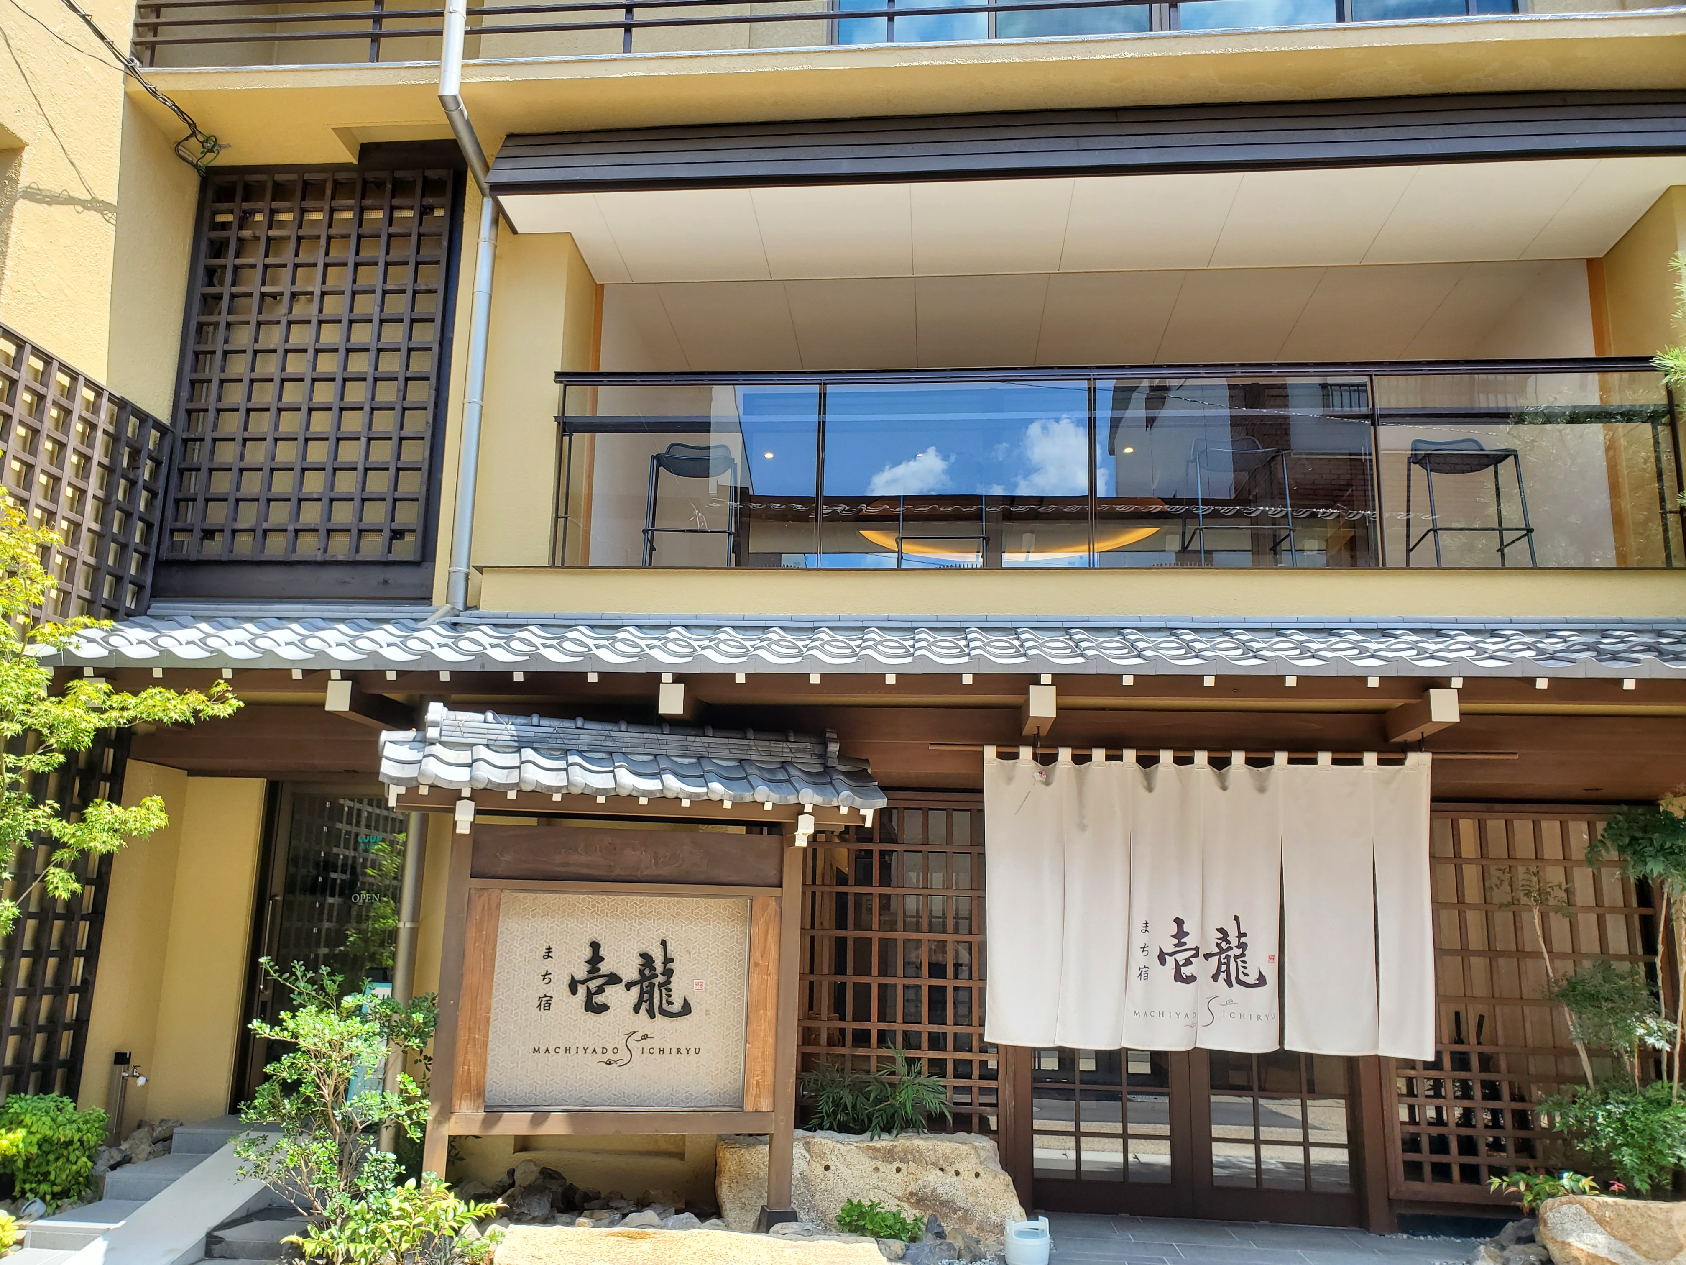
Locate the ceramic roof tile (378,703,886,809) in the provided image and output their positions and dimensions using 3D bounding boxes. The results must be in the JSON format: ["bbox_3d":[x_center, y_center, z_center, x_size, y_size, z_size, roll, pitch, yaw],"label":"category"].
[{"bbox_3d":[-0.975,0.587,5.904,2.250,0.410,0.900,4,-12,-11],"label":"ceramic roof tile"}]

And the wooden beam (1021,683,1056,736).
[{"bbox_3d":[0.930,0.374,5.993,0.115,0.145,0.640,0,-11,6],"label":"wooden beam"}]

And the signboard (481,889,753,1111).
[{"bbox_3d":[-0.912,1.519,5.217,1.030,0.850,0.045,3,-10,-9],"label":"signboard"}]

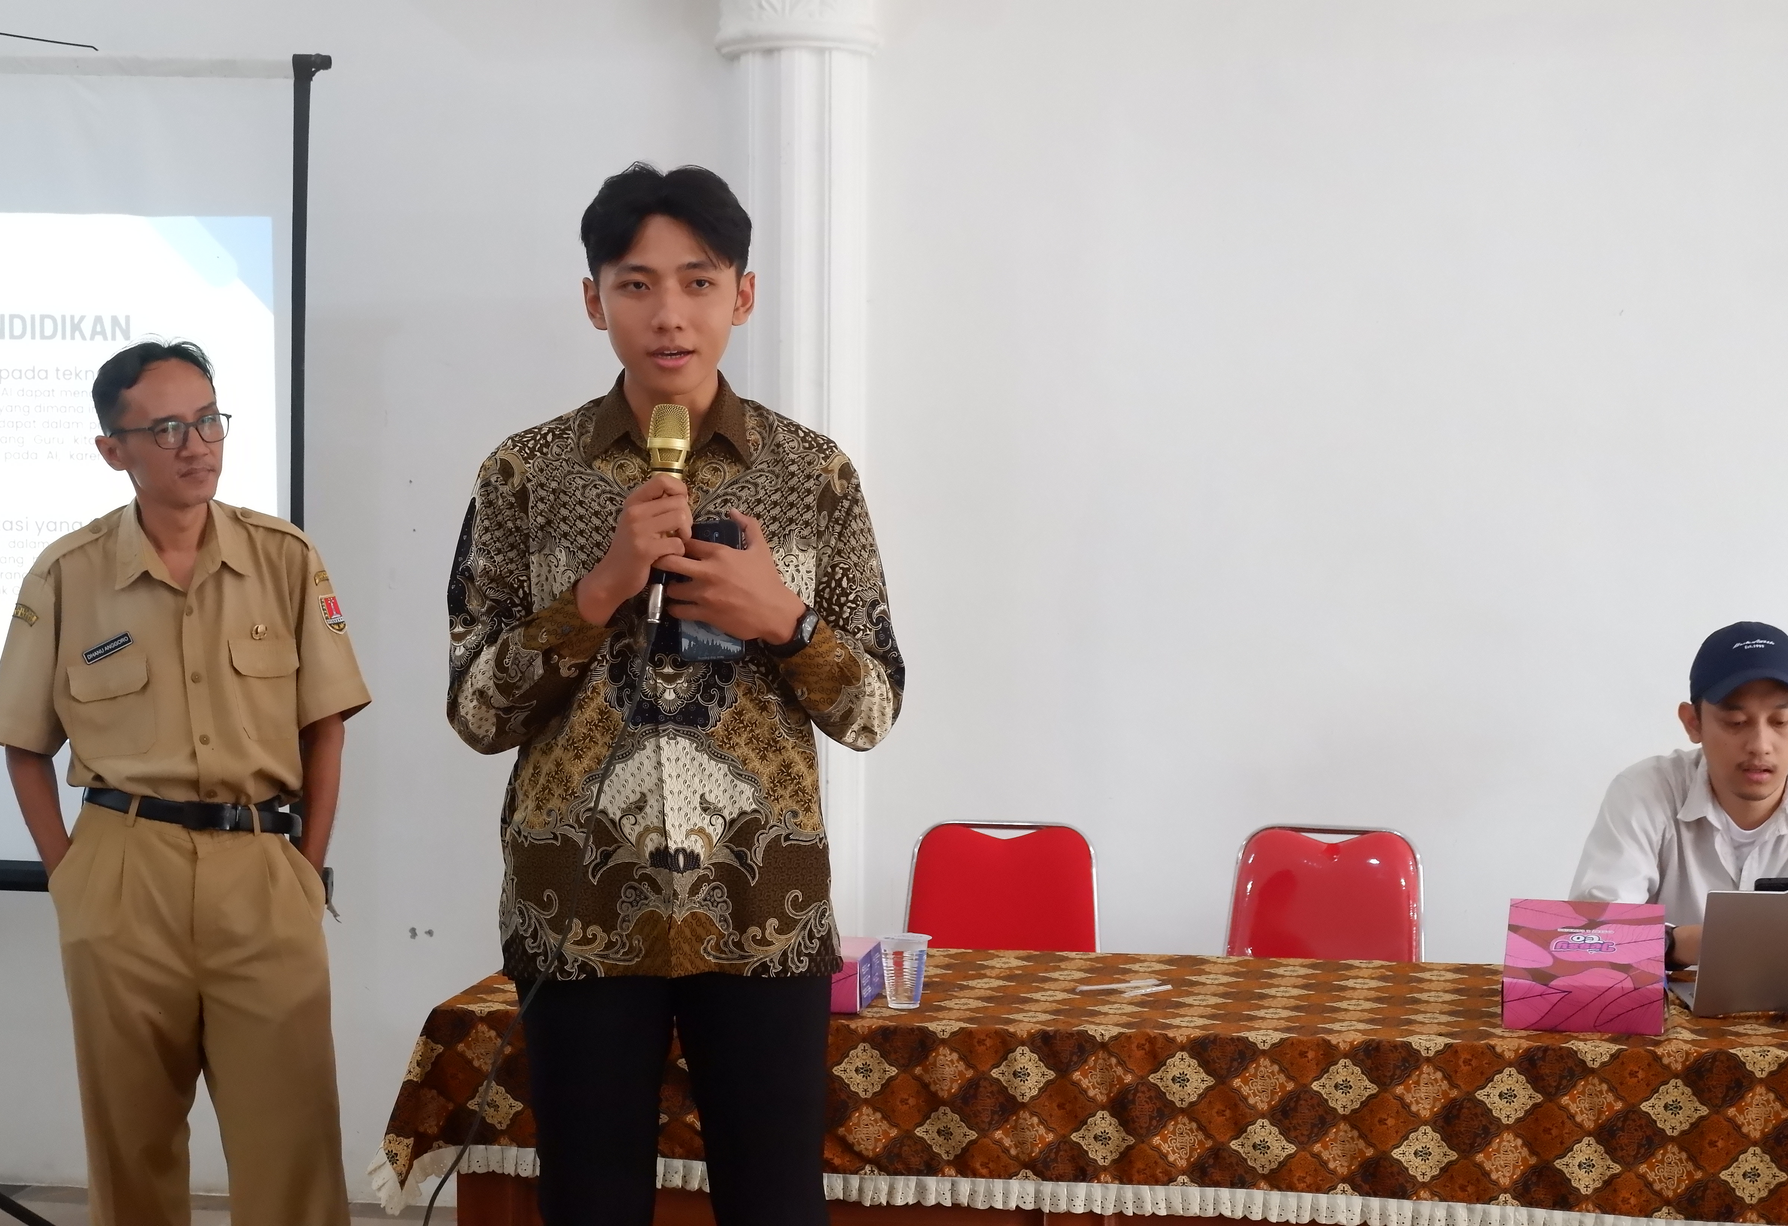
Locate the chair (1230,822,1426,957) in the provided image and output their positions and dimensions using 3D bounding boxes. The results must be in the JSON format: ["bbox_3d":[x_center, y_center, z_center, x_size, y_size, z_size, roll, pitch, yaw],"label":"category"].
[{"bbox_3d":[0.749,0.809,5.362,0.440,0.820,0.480,1,4,12],"label":"chair"}]

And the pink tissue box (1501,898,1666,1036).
[{"bbox_3d":[0.926,0.472,4.119,0.206,0.146,0.185,1,4,12],"label":"pink tissue box"}]

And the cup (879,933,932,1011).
[{"bbox_3d":[0.015,0.496,4.232,0.073,0.095,0.073,0,4,0],"label":"cup"}]

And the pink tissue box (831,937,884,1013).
[{"bbox_3d":[-0.129,0.505,4.304,0.206,0.070,0.182,1,4,12],"label":"pink tissue box"}]

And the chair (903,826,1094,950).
[{"bbox_3d":[0.160,0.807,5.458,0.440,0.820,0.480,1,4,12],"label":"chair"}]

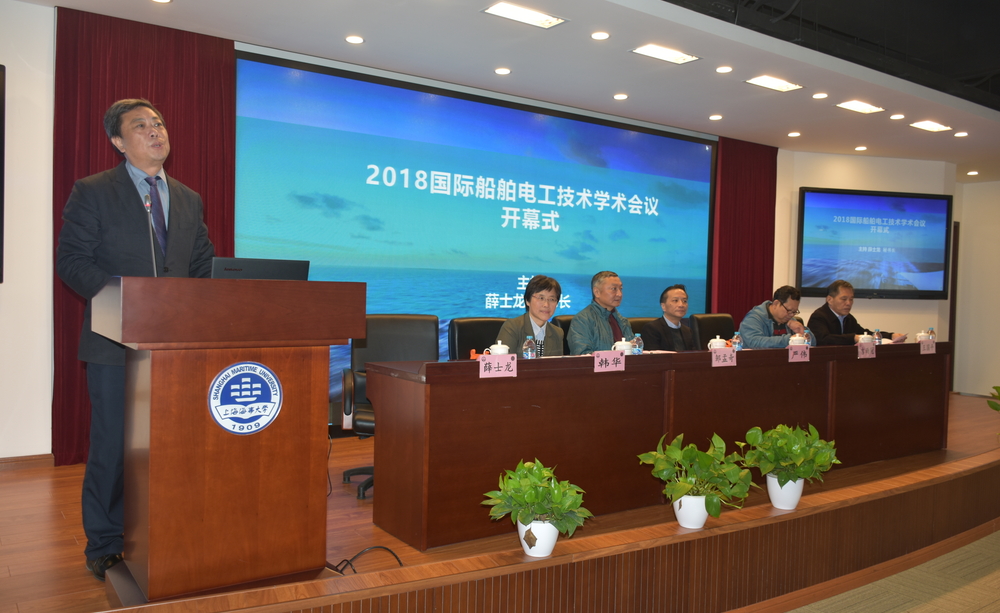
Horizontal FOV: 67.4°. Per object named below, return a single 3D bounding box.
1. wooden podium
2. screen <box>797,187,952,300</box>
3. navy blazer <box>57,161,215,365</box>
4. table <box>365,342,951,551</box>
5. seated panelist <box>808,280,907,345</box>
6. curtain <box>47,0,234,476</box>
[{"bbox_3d":[-0.964,0.448,2.688,0.779,1.088,0.602,0,2,-34],"label":"wooden podium"},{"bbox_3d":[4.280,-0.700,8.600,1.997,1.215,0.100,1,1,-12],"label":"screen"},{"bbox_3d":[-1.375,-0.165,2.838,0.580,0.750,0.370,0,2,-37],"label":"navy blazer"},{"bbox_3d":[1.293,0.616,4.447,4.246,0.769,0.586,0,2,-34],"label":"table"},{"bbox_3d":[2.550,0.403,5.636,0.570,1.190,0.720,0,2,-34],"label":"seated panelist"},{"bbox_3d":[-2.255,-0.407,4.817,1.034,2.750,0.130,0,1,-33],"label":"curtain"}]

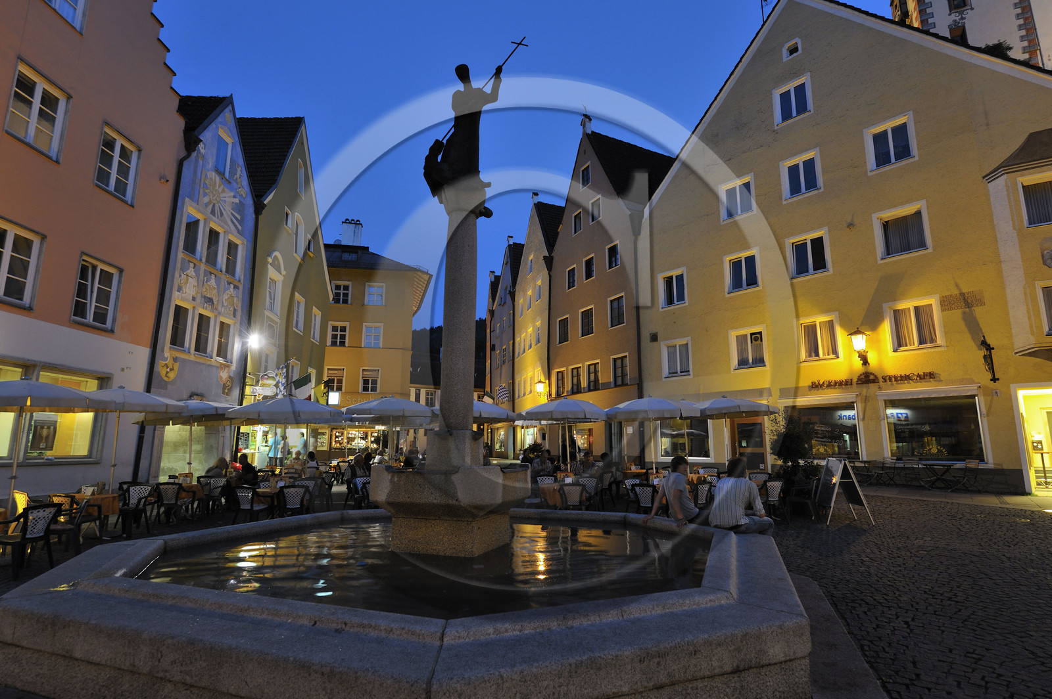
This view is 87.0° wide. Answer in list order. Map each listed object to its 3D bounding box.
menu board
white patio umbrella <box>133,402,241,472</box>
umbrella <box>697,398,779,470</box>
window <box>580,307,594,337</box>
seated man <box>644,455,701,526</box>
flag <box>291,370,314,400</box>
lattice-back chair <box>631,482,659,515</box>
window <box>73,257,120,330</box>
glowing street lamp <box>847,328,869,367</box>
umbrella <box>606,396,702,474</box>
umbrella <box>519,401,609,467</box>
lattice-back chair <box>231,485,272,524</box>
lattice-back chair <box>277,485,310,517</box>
[{"bbox_3d":[6.124,2.758,10.813,0.820,1.190,0.680,-1,-11,6],"label":"menu board"},{"bbox_3d":[-6.984,2.291,11.445,2.450,2.500,2.450,0,-11,0],"label":"white patio umbrella"},{"bbox_3d":[4.238,2.311,11.679,2.200,2.620,2.200,0,-10,0],"label":"umbrella"},{"bbox_3d":[3.259,-1.442,29.330,0.150,1.500,1.280,6,-12,-26],"label":"window"},{"bbox_3d":[1.990,2.006,6.853,0.950,1.360,0.620,6,-12,-29],"label":"seated man"},{"bbox_3d":[-8.508,1.494,21.067,0.750,1.400,0.200,0,-10,0],"label":"flag"},{"bbox_3d":[2.412,3.068,10.805,0.580,0.860,0.570,-6,-13,31],"label":"lattice-back chair"},{"bbox_3d":[-9.766,-1.240,12.597,0.150,1.480,1.100,0,-11,4],"label":"window"},{"bbox_3d":[10.629,-0.105,17.734,0.660,1.150,0.520,9,-14,-40],"label":"glowing street lamp"},{"bbox_3d":[2.577,2.195,11.192,1.970,2.500,1.970,1,-10,0],"label":"umbrella"},{"bbox_3d":[0.888,2.348,11.974,2.150,2.640,2.150,0,-10,0],"label":"umbrella"},{"bbox_3d":[-5.056,2.956,10.281,0.560,0.820,0.570,-2,-11,10],"label":"lattice-back chair"},{"bbox_3d":[-4.341,2.994,10.453,0.580,0.860,0.570,4,-11,-18],"label":"lattice-back chair"}]

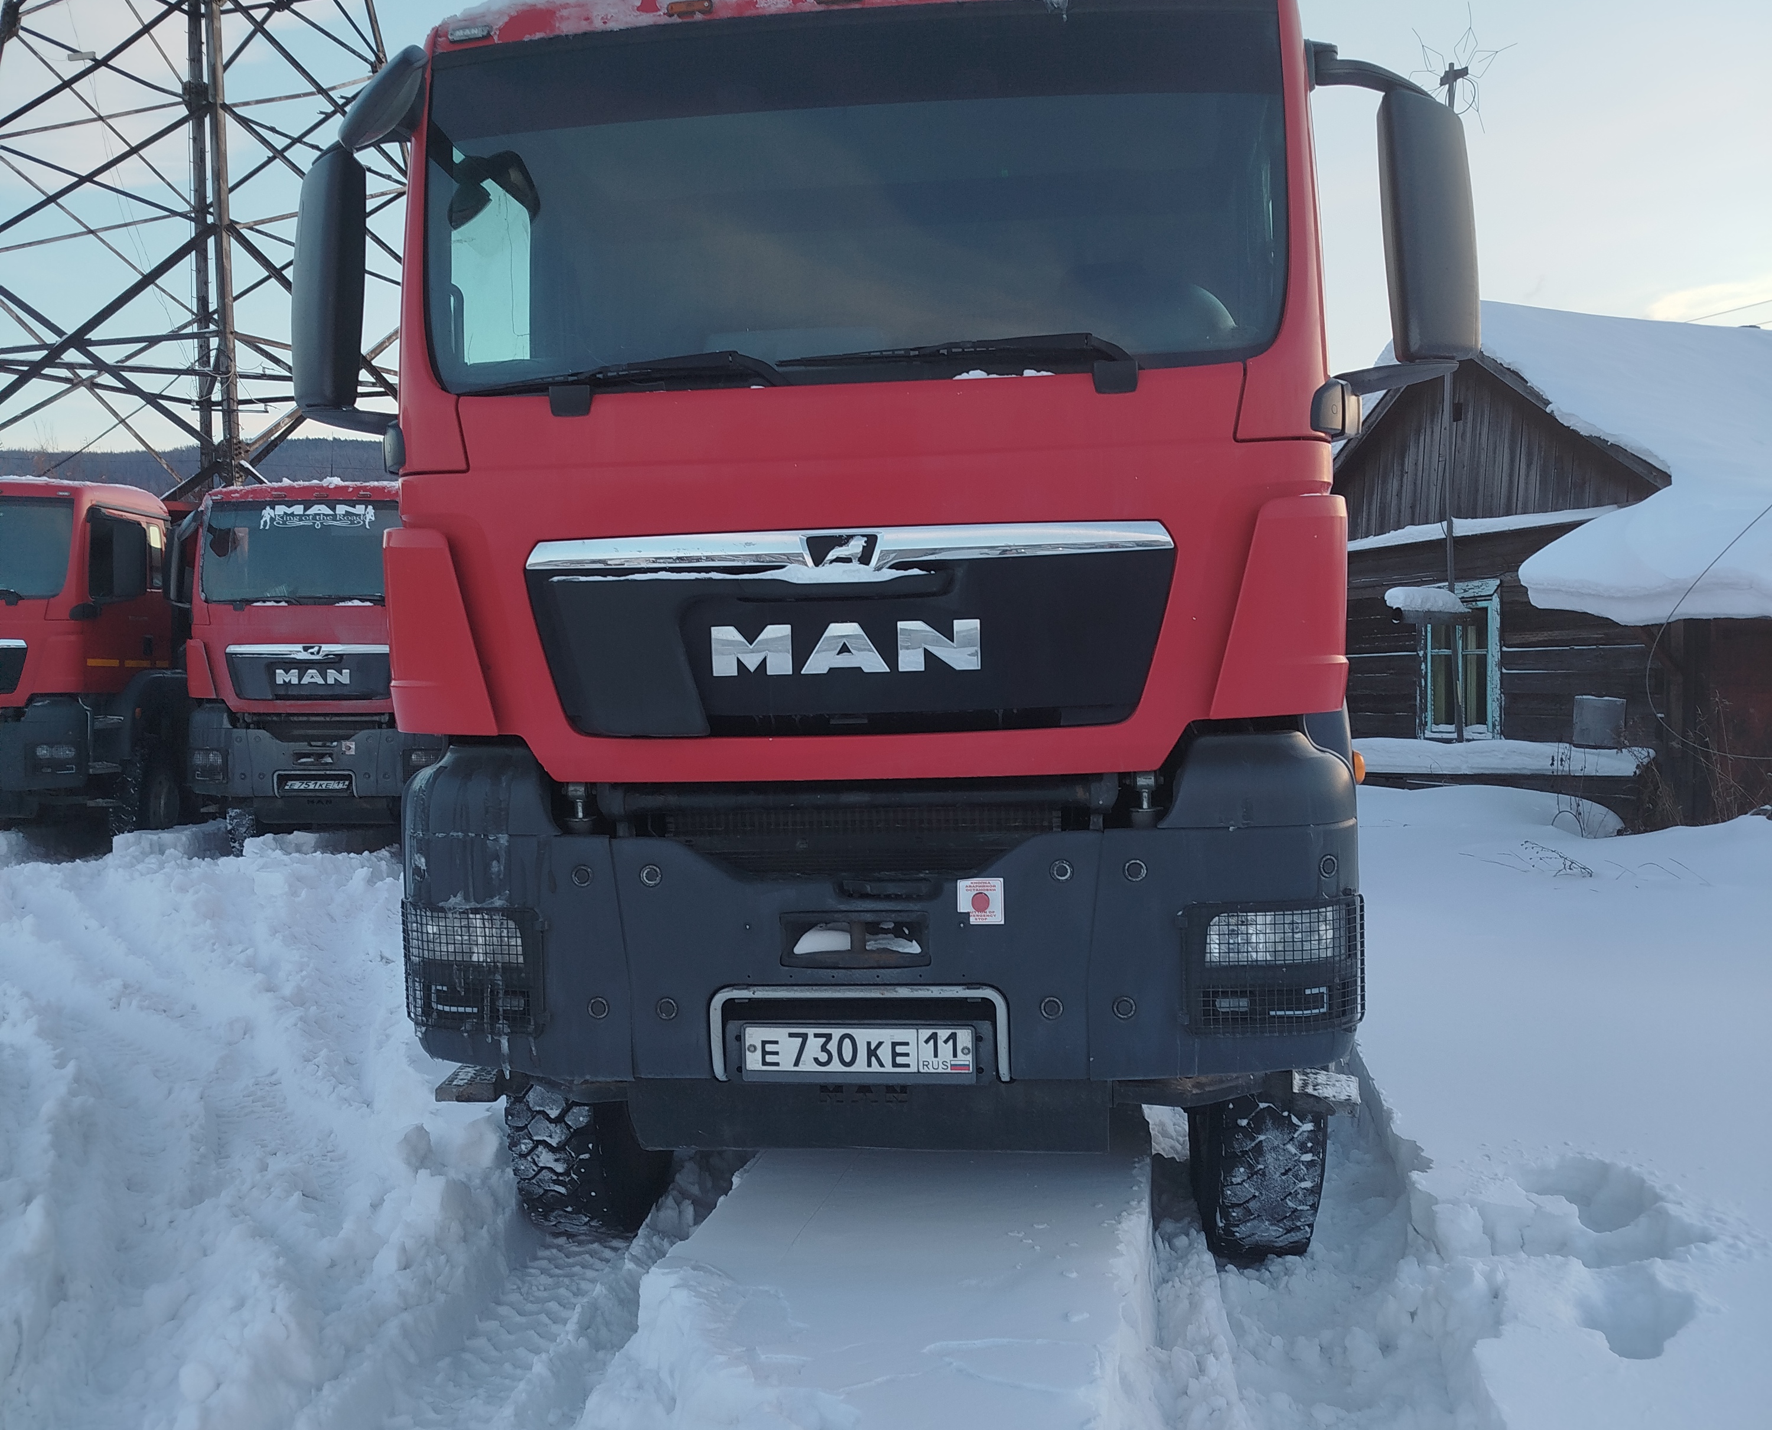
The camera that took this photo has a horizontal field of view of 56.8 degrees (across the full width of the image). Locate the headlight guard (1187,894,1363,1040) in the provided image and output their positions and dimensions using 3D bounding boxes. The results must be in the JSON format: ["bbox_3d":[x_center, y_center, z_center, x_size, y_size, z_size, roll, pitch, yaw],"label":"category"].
[{"bbox_3d":[0.897,0.577,3.786,0.460,0.310,0.310,-1,-1,6],"label":"headlight guard"}]

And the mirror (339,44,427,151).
[{"bbox_3d":[-1.302,-1.607,4.276,0.220,0.260,0.190,-1,-1,6],"label":"mirror"}]

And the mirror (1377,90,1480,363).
[{"bbox_3d":[1.329,-1.199,4.012,0.220,0.660,0.180,-1,-1,-2],"label":"mirror"}]

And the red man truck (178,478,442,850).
[{"bbox_3d":[-4.745,-0.242,17.300,2.550,3.500,7.400,-1,0,1],"label":"red man truck"}]

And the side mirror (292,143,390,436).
[{"bbox_3d":[-1.458,-1.124,4.321,0.220,0.680,0.180,-1,-1,15],"label":"side mirror"}]

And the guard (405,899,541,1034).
[{"bbox_3d":[-1.011,0.615,3.998,0.460,0.310,0.310,-1,-1,6],"label":"guard"}]

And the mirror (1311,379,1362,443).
[{"bbox_3d":[1.110,-0.750,4.043,0.110,0.150,0.130,-1,-1,6],"label":"mirror"}]

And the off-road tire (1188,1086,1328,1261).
[{"bbox_3d":[1.130,1.079,5.035,0.320,1.150,1.150,-1,-1,6],"label":"off-road tire"}]

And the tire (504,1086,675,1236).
[{"bbox_3d":[-0.917,1.120,5.261,0.320,1.150,1.150,-1,-1,6],"label":"tire"}]

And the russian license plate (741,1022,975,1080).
[{"bbox_3d":[-0.060,0.760,3.705,0.530,0.125,0.030,-1,-1,6],"label":"russian license plate"}]

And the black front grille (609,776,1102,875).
[{"bbox_3d":[-0.059,0.256,3.844,1.180,0.240,0.180,-1,-1,6],"label":"black front grille"}]

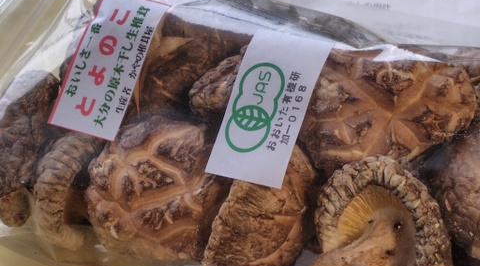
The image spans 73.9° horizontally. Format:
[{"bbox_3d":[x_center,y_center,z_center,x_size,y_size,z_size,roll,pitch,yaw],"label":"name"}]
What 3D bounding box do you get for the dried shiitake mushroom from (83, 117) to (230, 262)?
[{"bbox_3d":[-0.027,0.018,0.105,0.047,0.028,0.047,0,78,-11],"label":"dried shiitake mushroom"}]

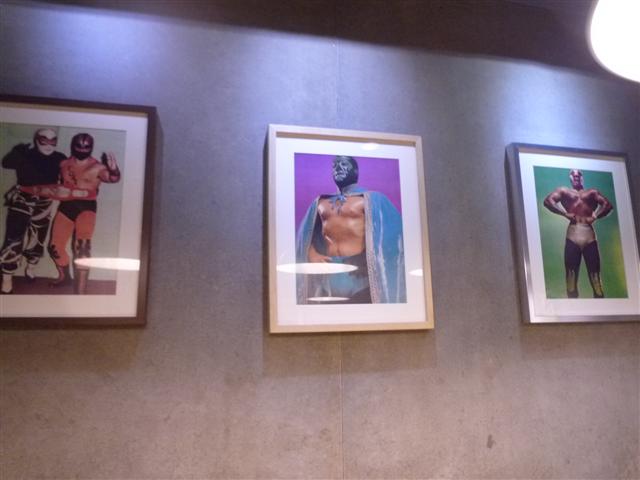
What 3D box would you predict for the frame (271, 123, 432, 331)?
[{"bbox_3d":[0.078,-0.031,1.219,0.425,0.528,0.037,1,-10,-12],"label":"frame"}]

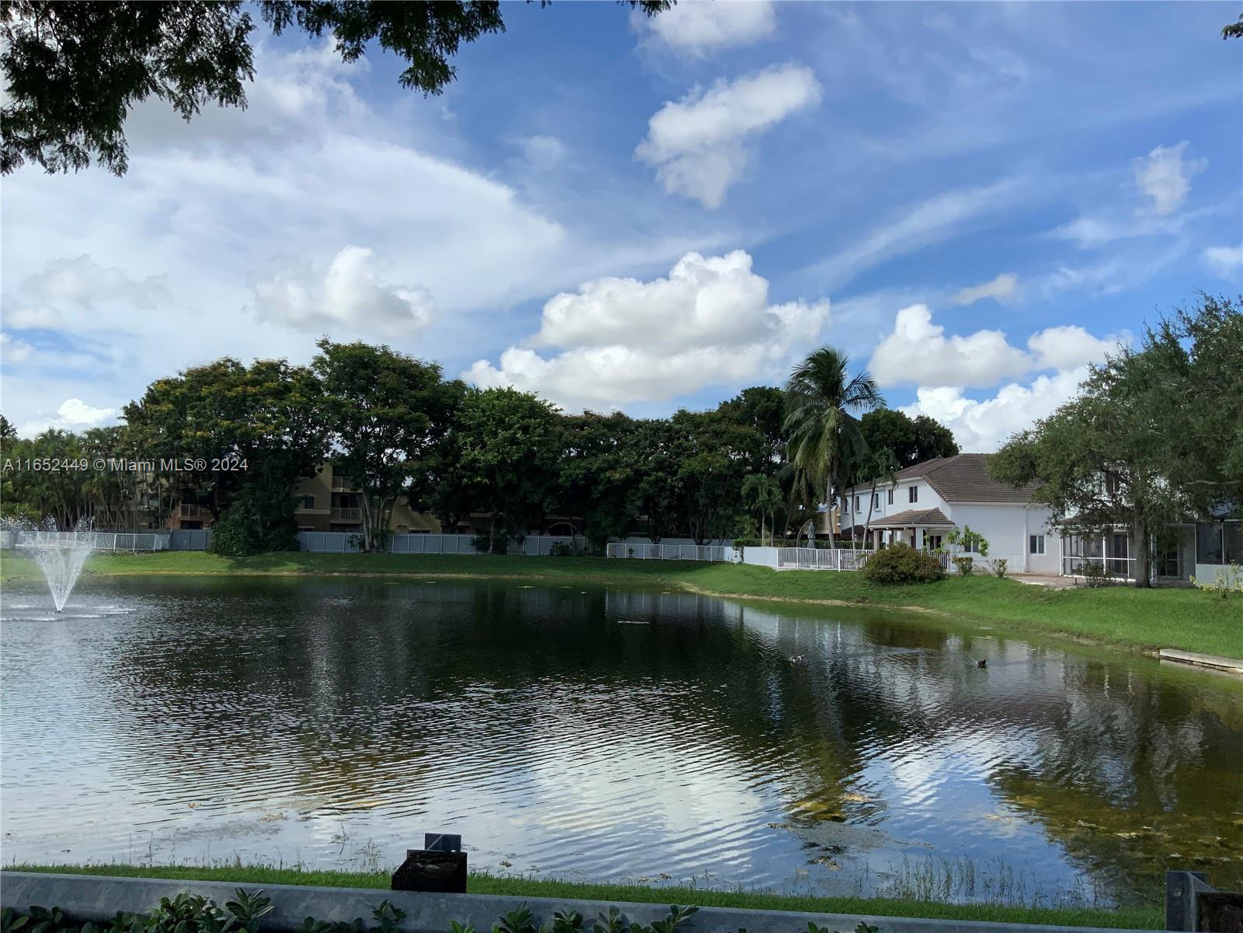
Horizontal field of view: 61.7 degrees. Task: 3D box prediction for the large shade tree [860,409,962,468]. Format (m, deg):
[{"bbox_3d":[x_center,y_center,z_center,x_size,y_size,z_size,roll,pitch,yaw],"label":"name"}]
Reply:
[{"bbox_3d":[27.006,1.691,98.000,10.050,14.260,10.000,1,-4,0],"label":"large shade tree"}]

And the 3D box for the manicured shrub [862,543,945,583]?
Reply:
[{"bbox_3d":[14.765,5.083,54.500,4.370,2.080,3.800,1,-4,0],"label":"manicured shrub"}]

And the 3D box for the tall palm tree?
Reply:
[{"bbox_3d":[13.011,-0.657,64.000,6.150,13.430,6.200,1,-4,0],"label":"tall palm tree"}]

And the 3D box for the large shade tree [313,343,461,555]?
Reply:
[{"bbox_3d":[-20.186,-1.784,90.000,12.930,18.510,12.300,1,-4,0],"label":"large shade tree"}]

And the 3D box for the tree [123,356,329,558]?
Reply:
[{"bbox_3d":[-33.442,-0.923,88.000,17.400,16.620,14.500,1,-4,0],"label":"tree"}]

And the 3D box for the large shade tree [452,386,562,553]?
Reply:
[{"bbox_3d":[-9.917,0.316,90.500,9.620,14.560,9.500,1,-4,0],"label":"large shade tree"}]

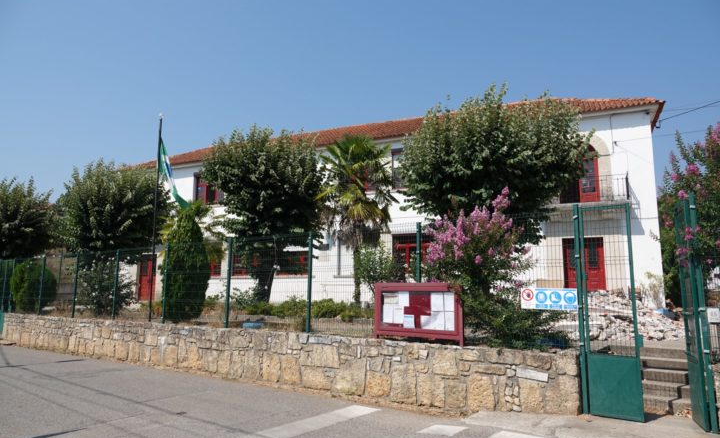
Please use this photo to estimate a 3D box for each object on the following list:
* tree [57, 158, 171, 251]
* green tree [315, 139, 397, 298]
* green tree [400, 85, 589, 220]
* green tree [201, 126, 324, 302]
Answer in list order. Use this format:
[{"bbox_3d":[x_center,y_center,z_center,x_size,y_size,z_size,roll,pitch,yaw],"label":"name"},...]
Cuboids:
[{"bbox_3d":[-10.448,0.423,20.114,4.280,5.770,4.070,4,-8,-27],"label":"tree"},{"bbox_3d":[-0.089,0.162,15.916,2.750,5.850,2.620,0,-8,0],"label":"green tree"},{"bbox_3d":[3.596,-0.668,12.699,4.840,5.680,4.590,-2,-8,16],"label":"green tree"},{"bbox_3d":[-3.263,-0.011,15.837,4.060,6.160,3.850,2,-8,-12],"label":"green tree"}]

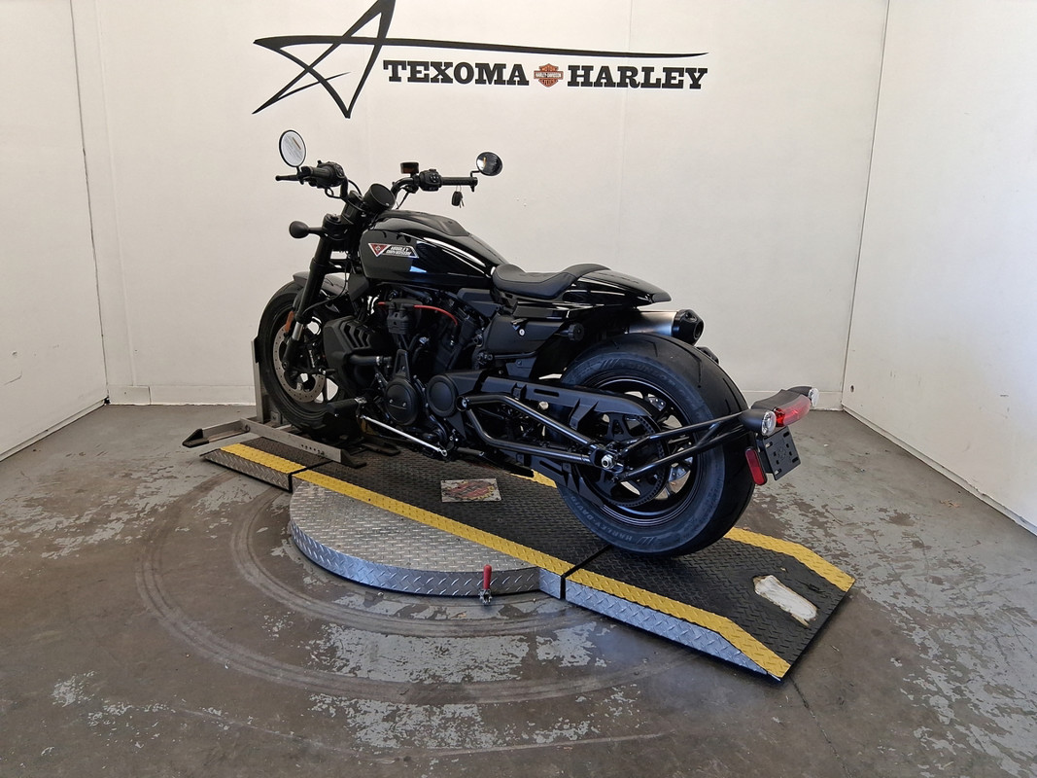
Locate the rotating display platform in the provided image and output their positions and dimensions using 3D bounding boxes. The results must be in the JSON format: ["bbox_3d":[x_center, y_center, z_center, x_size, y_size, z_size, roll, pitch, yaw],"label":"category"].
[{"bbox_3d":[-0.182,0.389,2.772,2.478,0.075,1.220,12,19,36],"label":"rotating display platform"}]

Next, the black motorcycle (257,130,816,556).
[{"bbox_3d":[-0.182,-0.211,2.608,2.270,1.180,0.920,12,19,37],"label":"black motorcycle"}]

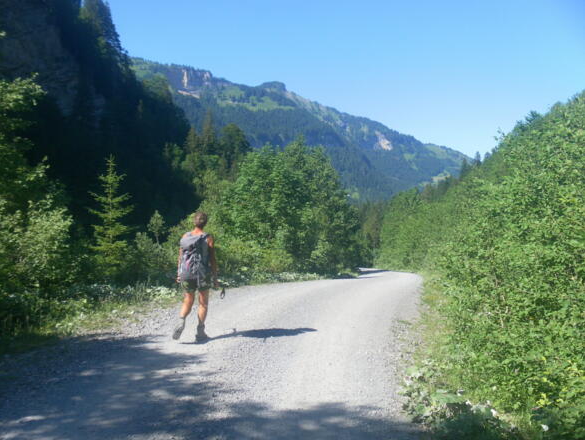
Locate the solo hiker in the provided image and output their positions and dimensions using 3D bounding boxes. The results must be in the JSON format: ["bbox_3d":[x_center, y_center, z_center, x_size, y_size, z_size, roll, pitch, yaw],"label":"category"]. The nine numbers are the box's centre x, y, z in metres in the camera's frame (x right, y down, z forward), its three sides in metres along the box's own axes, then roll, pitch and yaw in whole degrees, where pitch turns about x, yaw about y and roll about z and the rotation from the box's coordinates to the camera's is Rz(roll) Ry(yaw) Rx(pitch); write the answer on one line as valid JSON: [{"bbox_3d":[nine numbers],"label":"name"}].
[{"bbox_3d":[-1.230,0.720,7.580,0.560,1.690,0.680,0,-1,7],"label":"solo hiker"}]

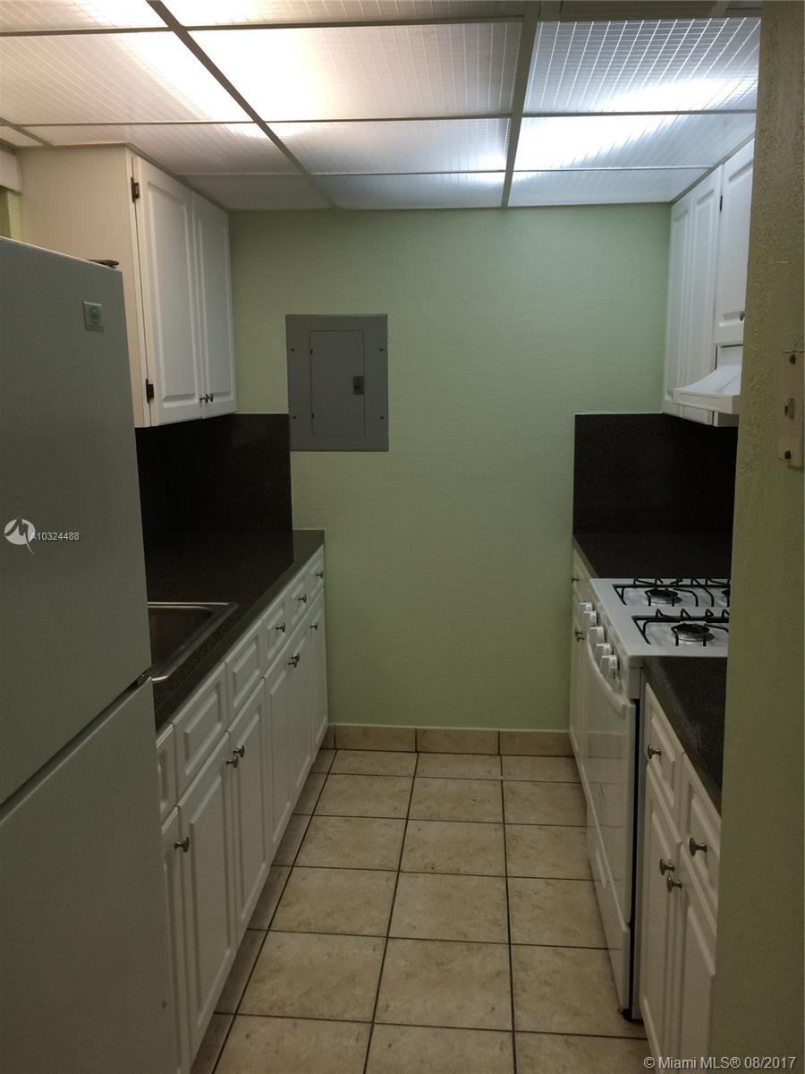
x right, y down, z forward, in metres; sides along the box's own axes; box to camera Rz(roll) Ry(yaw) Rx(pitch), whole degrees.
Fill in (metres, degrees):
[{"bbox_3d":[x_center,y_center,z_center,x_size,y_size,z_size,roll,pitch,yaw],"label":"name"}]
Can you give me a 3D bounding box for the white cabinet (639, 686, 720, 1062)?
[{"bbox_3d":[0.807,0.795,1.638,0.618,0.843,0.714,1,10,5],"label":"white cabinet"}]

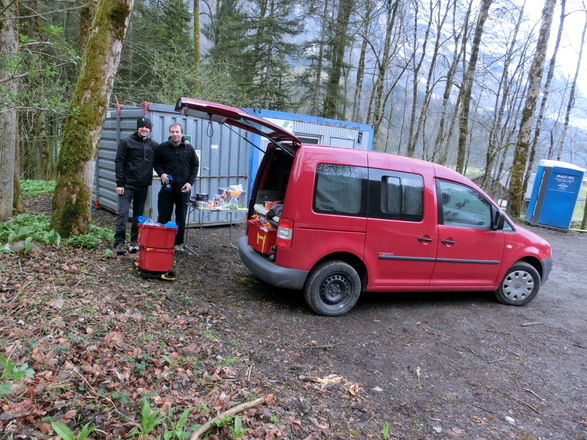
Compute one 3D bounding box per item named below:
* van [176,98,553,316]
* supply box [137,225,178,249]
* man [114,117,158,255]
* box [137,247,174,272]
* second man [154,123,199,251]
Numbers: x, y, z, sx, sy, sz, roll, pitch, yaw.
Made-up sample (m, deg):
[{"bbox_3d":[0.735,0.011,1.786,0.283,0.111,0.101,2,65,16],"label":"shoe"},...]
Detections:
[{"bbox_3d":[1.195,-0.103,5.499,5.170,2.130,1.840,2,11,-19],"label":"van"},{"bbox_3d":[-1.632,0.193,4.900,0.450,0.260,0.380,3,11,-19],"label":"supply box"},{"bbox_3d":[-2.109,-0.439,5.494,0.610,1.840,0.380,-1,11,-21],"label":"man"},{"bbox_3d":[-1.640,0.479,4.870,0.430,0.270,0.370,3,11,-19],"label":"box"},{"bbox_3d":[-1.626,-0.436,5.673,0.590,1.790,0.370,0,10,-16],"label":"second man"}]

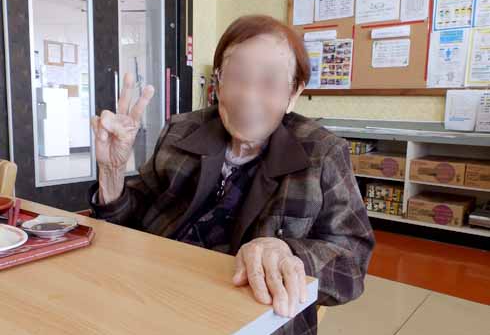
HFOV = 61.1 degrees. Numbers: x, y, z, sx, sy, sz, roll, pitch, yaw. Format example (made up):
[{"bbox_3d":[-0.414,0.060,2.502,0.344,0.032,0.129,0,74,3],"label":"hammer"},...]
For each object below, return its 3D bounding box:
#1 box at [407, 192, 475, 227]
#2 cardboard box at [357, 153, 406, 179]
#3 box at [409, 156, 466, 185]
[{"bbox_3d":[1.481,0.308,3.165,0.371,0.154,0.350,6,9,33],"label":"box"},{"bbox_3d":[1.165,-0.016,3.336,0.366,0.154,0.350,7,9,35],"label":"cardboard box"},{"bbox_3d":[1.478,0.022,3.115,0.365,0.154,0.350,7,9,35],"label":"box"}]

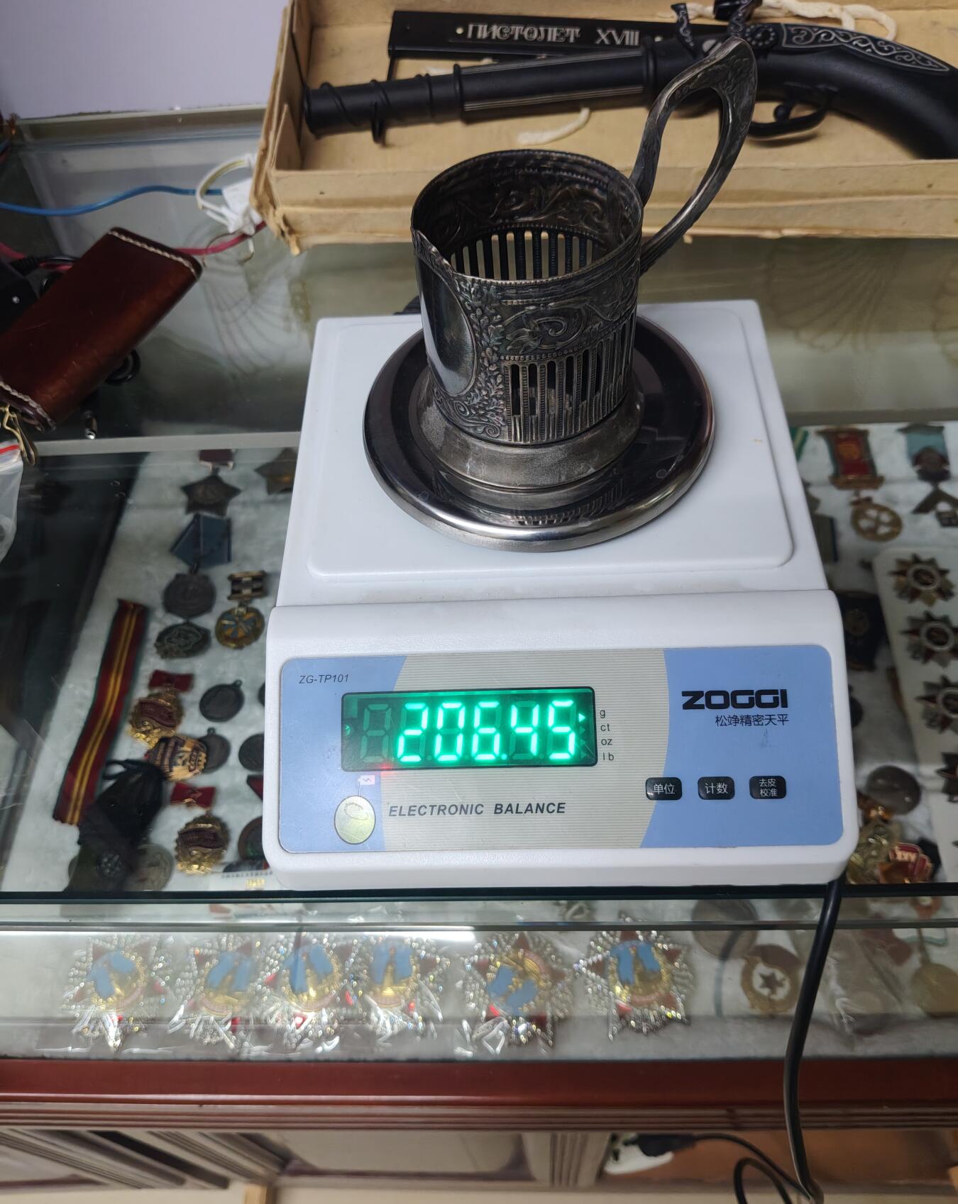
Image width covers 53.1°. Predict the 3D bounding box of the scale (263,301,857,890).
[{"bbox_3d":[0.025,-0.018,0.358,0.191,0.074,0.231,-1,54,3],"label":"scale"}]

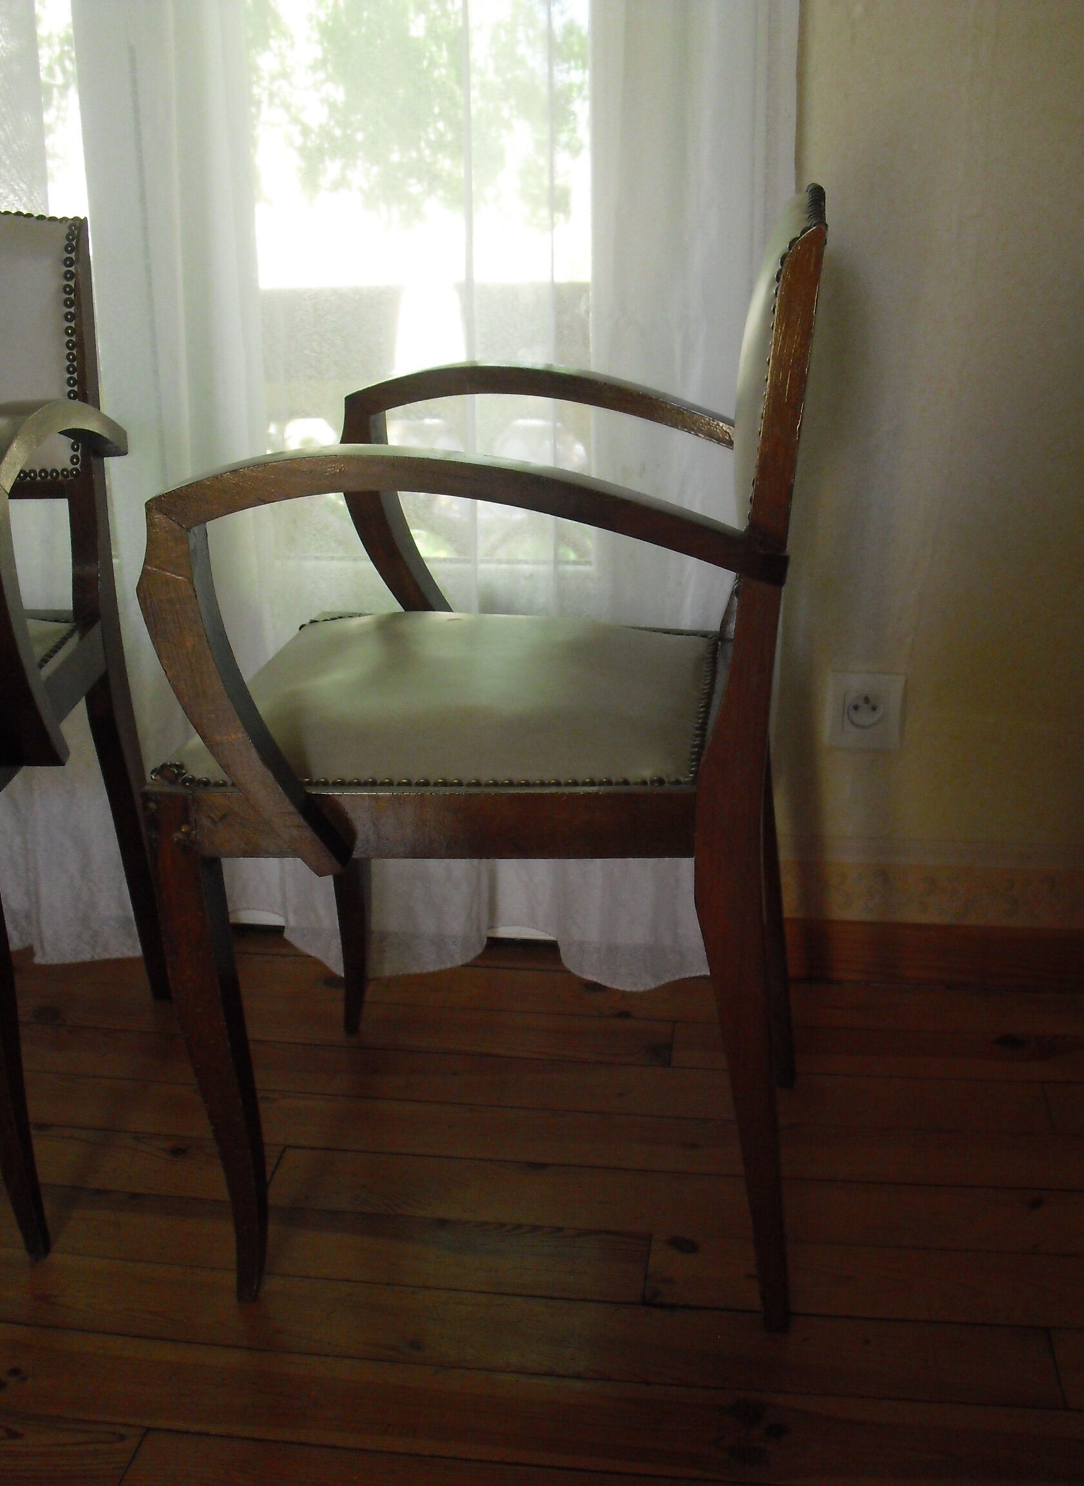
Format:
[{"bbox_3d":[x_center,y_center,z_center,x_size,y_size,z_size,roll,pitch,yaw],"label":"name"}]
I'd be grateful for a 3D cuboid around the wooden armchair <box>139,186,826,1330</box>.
[{"bbox_3d":[-0.011,-0.001,1.273,0.465,0.840,0.510,3,22,8],"label":"wooden armchair"}]

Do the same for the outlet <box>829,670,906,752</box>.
[{"bbox_3d":[0.338,-0.033,1.615,0.080,0.080,0.013,2,22,7],"label":"outlet"}]

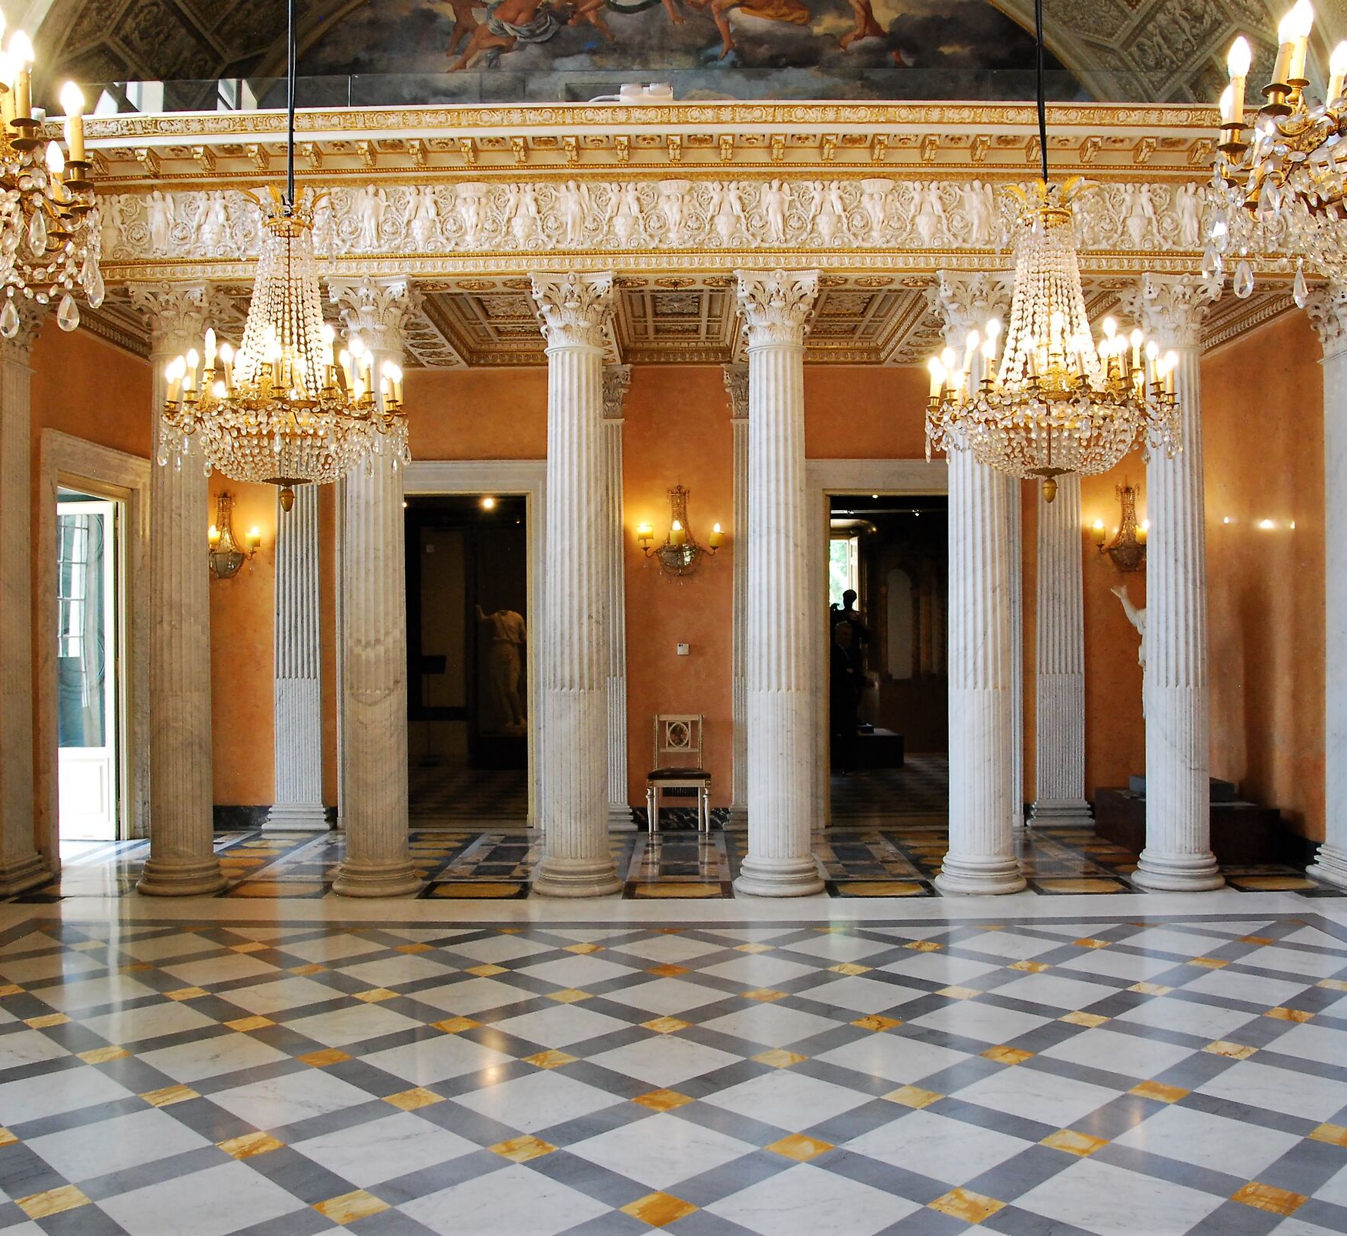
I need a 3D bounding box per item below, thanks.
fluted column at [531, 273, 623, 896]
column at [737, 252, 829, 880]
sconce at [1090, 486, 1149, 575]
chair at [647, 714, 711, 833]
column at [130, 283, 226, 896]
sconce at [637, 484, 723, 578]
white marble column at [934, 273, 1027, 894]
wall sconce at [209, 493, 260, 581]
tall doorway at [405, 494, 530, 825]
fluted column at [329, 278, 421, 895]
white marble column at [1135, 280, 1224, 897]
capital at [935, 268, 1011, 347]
[{"bbox_3d":[-0.585,-0.191,7.449,0.550,3.645,0.550,0,0,0],"label":"fluted column"},{"bbox_3d":[0.629,-0.199,7.443,0.550,3.645,0.550,0,0,0],"label":"column"},{"bbox_3d":[3.593,-0.719,9.702,0.680,0.740,0.360,0,-1,0],"label":"sconce"},{"bbox_3d":[0.046,1.195,9.328,0.473,0.894,0.469,0,0,0],"label":"chair"},{"bbox_3d":[-3.076,-0.182,7.654,0.570,3.720,0.570,0,-1,0],"label":"column"},{"bbox_3d":[0.052,-0.688,9.726,0.690,0.740,0.360,0,-1,0],"label":"sconce"},{"bbox_3d":[1.841,-0.207,7.437,0.550,3.645,0.550,0,0,0],"label":"white marble column"},{"bbox_3d":[-3.462,-0.646,9.450,0.650,0.671,0.300,0,0,0],"label":"wall sconce"},{"bbox_3d":[-1.775,0.351,9.970,1.220,2.680,0.250,0,-1,0],"label":"tall doorway"},{"bbox_3d":[-1.795,-0.183,7.456,0.550,3.645,0.550,0,0,0],"label":"fluted column"},{"bbox_3d":[3.102,-0.222,7.611,0.560,3.720,0.560,0,-1,0],"label":"white marble column"},{"bbox_3d":[1.831,-1.816,7.449,0.503,0.427,0.503,0,0,0],"label":"capital"}]

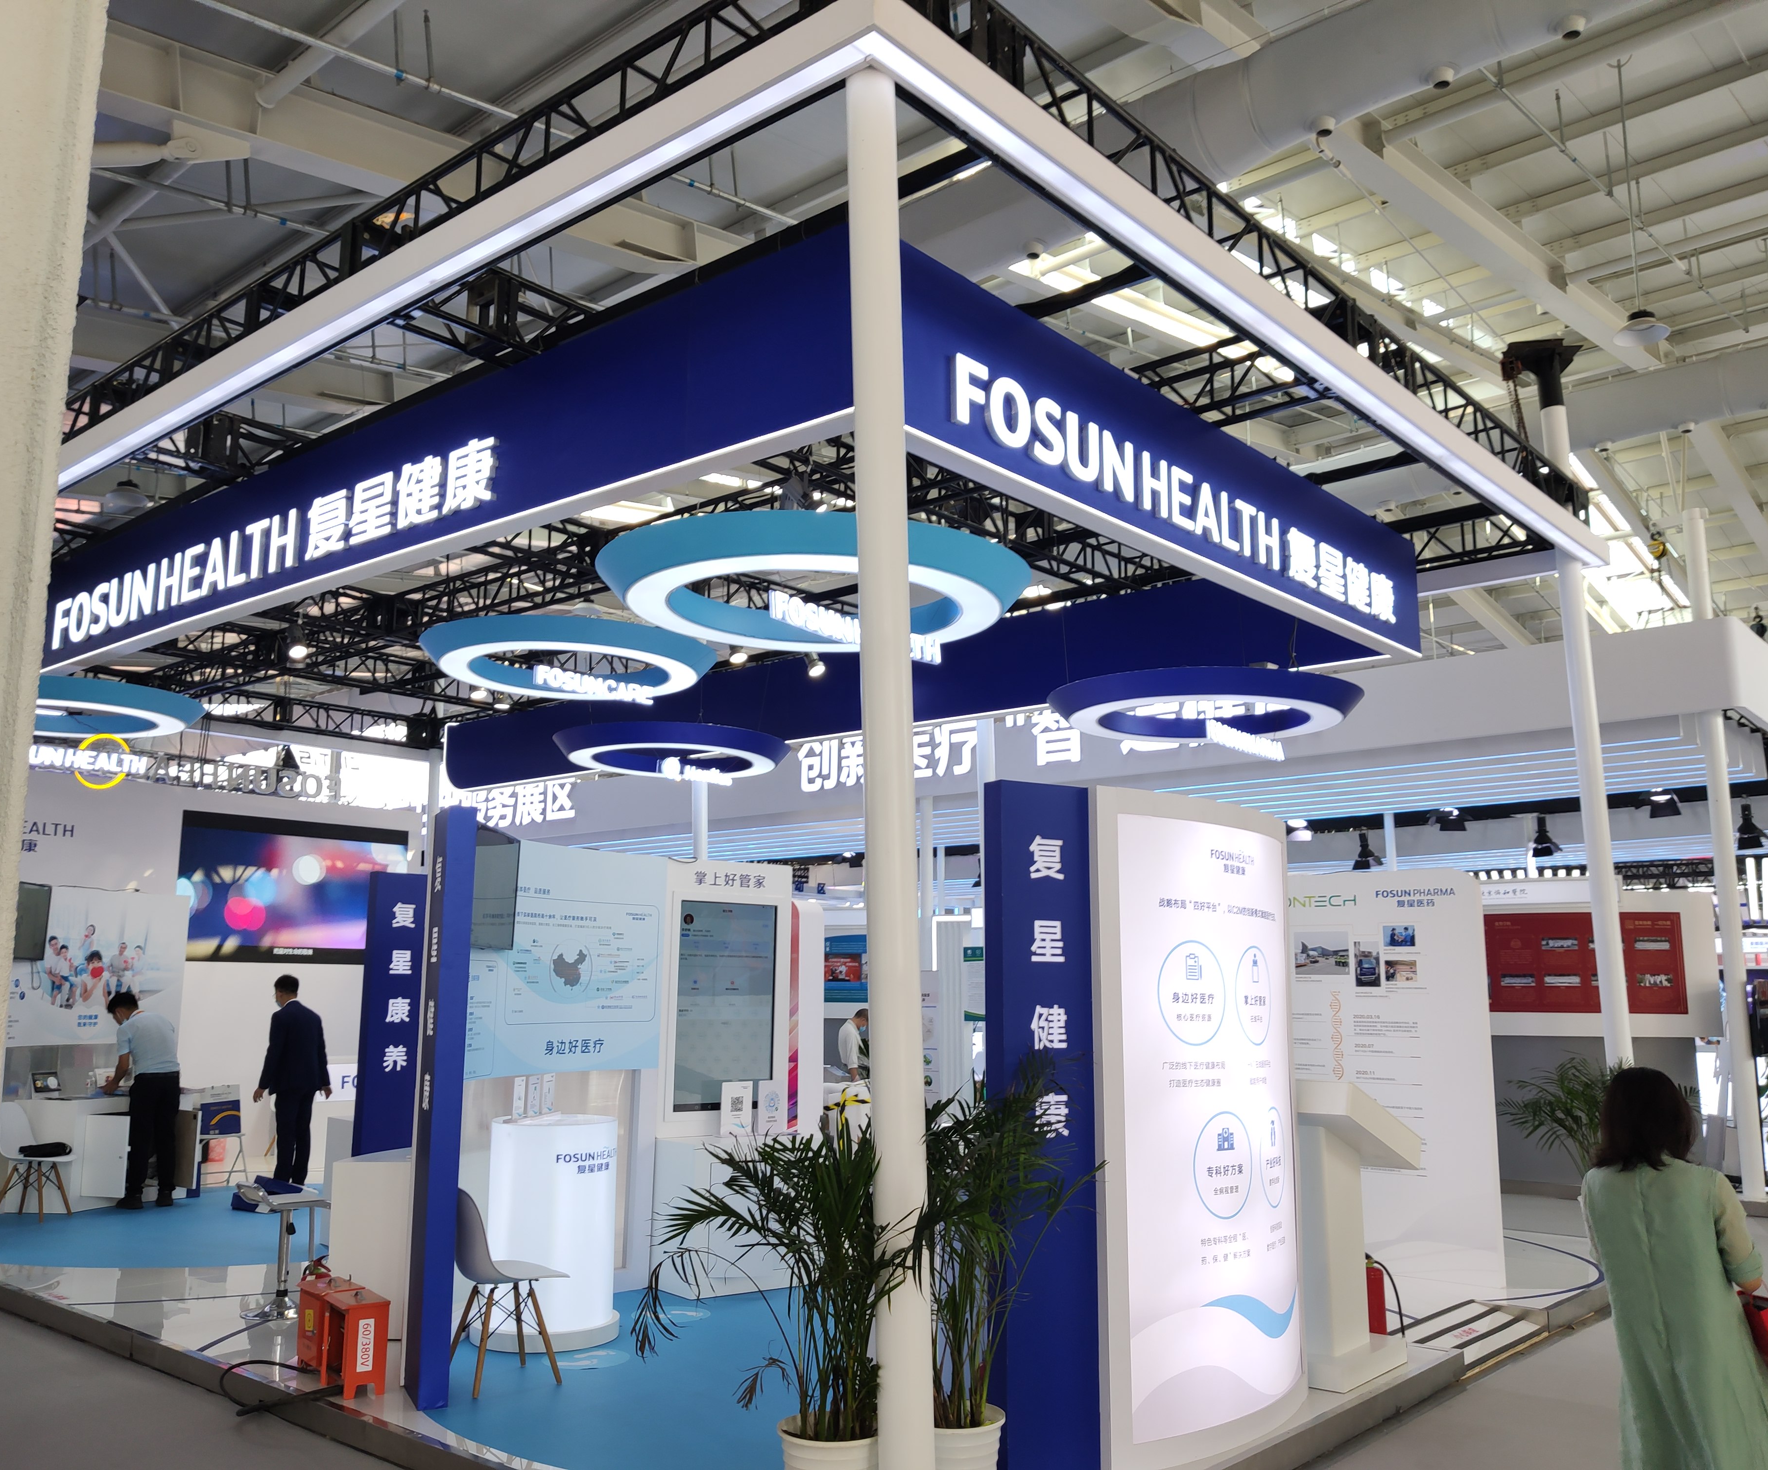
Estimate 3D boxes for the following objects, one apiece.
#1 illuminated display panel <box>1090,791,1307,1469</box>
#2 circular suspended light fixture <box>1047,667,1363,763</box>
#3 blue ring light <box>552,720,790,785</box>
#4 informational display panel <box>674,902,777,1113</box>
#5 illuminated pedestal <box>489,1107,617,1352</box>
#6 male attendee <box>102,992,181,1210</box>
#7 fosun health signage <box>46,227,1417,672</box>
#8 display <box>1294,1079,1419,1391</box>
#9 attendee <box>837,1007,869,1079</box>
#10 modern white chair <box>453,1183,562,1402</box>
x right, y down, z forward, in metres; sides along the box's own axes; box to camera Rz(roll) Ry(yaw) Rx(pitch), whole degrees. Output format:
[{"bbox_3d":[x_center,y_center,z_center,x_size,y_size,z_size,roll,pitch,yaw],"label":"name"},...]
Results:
[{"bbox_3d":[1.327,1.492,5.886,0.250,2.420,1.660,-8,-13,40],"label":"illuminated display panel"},{"bbox_3d":[2.071,-0.044,9.518,2.000,0.370,2.000,0,-10,0],"label":"circular suspended light fixture"},{"bbox_3d":[-1.646,0.220,11.450,1.820,0.330,1.820,0,-10,0],"label":"blue ring light"},{"bbox_3d":[-0.938,1.614,8.786,0.690,1.210,0.070,7,-11,-36],"label":"informational display panel"},{"bbox_3d":[-1.660,2.437,7.309,0.670,1.030,0.670,0,-9,0],"label":"illuminated pedestal"},{"bbox_3d":[-5.646,2.762,11.181,0.550,1.600,0.480,-7,-12,36],"label":"male attendee"},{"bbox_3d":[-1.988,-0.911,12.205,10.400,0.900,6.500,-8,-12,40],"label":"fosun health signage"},{"bbox_3d":[2.032,2.214,6.710,0.600,1.280,0.800,-8,-13,40],"label":"display"},{"bbox_3d":[-0.216,3.353,13.875,0.450,1.500,0.500,-1,-10,6],"label":"attendee"},{"bbox_3d":[-1.650,2.379,6.410,0.540,0.810,0.470,8,-12,-37],"label":"modern white chair"}]

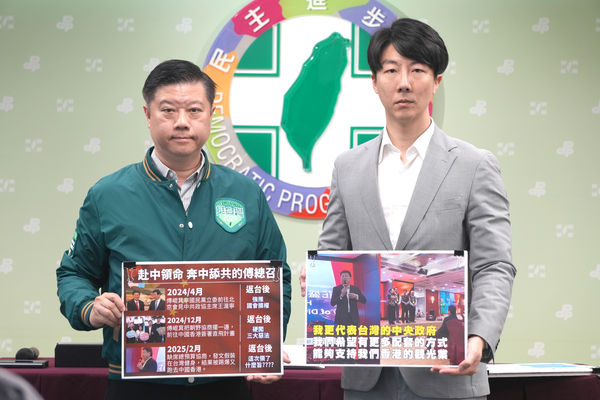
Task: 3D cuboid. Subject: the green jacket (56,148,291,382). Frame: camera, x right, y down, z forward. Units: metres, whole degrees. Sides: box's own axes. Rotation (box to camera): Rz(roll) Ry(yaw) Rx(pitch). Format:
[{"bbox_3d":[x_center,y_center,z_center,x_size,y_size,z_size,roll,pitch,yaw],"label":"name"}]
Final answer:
[{"bbox_3d":[-0.327,0.173,5.900,0.590,0.620,0.360,0,0,-10],"label":"green jacket"}]

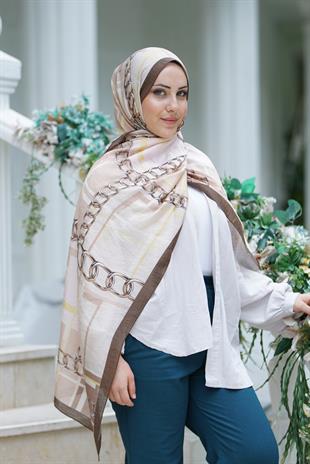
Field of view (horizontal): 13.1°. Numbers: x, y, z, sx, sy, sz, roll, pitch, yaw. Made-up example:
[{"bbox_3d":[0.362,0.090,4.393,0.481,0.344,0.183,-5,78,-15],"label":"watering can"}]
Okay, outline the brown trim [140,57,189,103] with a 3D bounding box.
[{"bbox_3d":[0.023,-0.368,3.270,0.125,0.118,0.080,0,0,-25],"label":"brown trim"}]

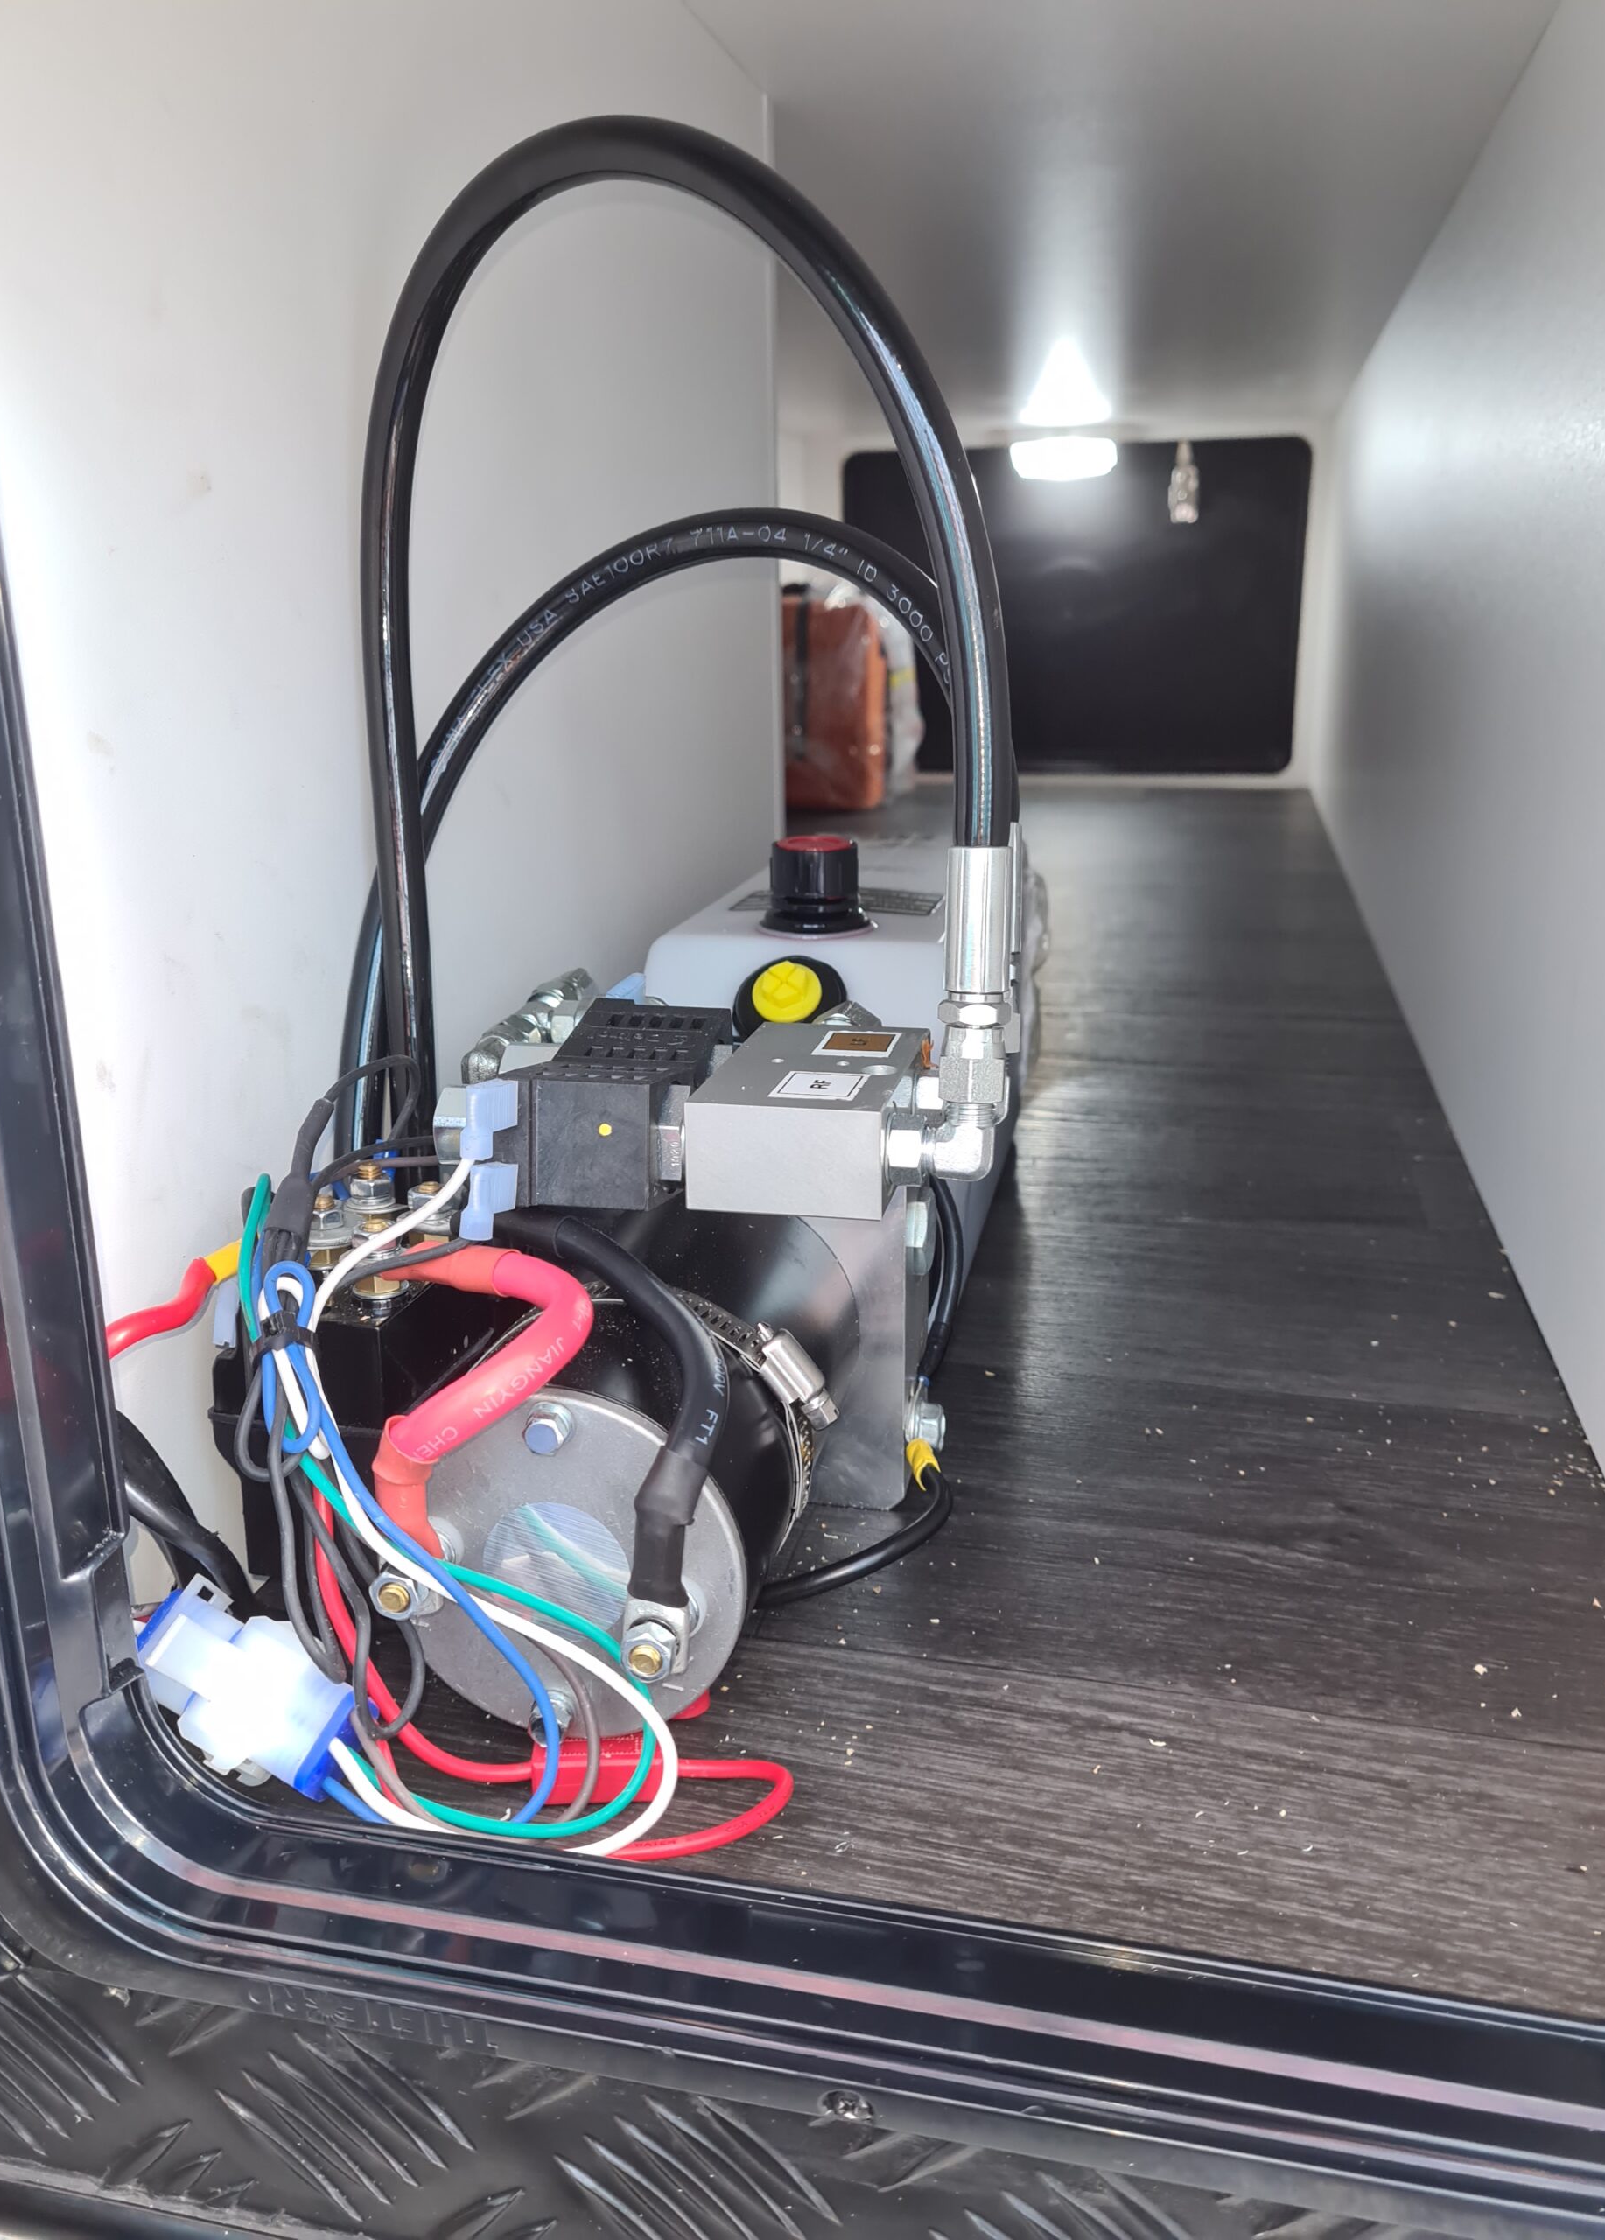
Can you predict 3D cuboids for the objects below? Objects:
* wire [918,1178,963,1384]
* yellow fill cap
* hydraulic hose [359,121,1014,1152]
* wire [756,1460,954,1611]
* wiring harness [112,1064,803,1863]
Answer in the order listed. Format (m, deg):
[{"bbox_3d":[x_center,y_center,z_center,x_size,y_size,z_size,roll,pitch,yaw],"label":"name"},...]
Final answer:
[{"bbox_3d":[0.042,0.047,0.503,0.015,0.064,0.025,2,17,11],"label":"wire"},{"bbox_3d":[-0.005,-0.039,0.505,0.021,0.021,0.013,2,-28,11],"label":"yellow fill cap"},{"bbox_3d":[-0.035,-0.110,0.429,0.180,0.250,0.048,7,18,24],"label":"hydraulic hose"},{"bbox_3d":[0.017,0.113,0.479,0.050,0.021,0.088,2,17,11],"label":"wire"},{"bbox_3d":[-0.075,0.071,0.390,0.147,0.150,0.115,2,17,11],"label":"wiring harness"}]

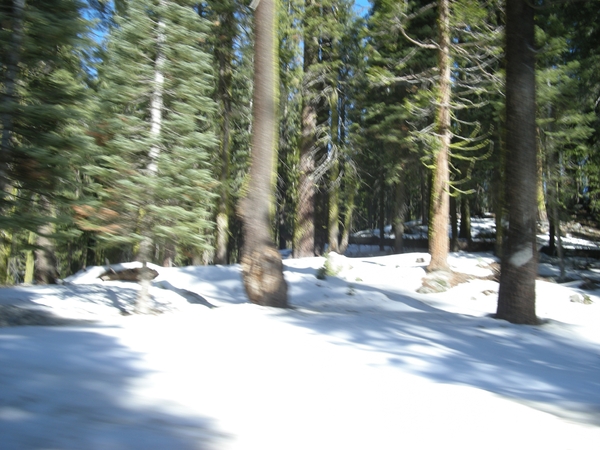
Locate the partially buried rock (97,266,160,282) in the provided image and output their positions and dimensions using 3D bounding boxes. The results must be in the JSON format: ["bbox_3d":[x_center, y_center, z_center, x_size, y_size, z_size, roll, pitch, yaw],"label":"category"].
[{"bbox_3d":[-3.878,1.119,14.500,1.360,0.380,0.650,1,-1,0],"label":"partially buried rock"}]

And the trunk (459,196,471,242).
[{"bbox_3d":[7.182,-0.240,28.000,0.458,2.008,0.458,1,-1,0],"label":"trunk"}]

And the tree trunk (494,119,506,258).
[{"bbox_3d":[6.566,-1.195,21.000,0.328,4.584,0.328,1,-1,0],"label":"tree trunk"}]

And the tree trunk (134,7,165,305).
[{"bbox_3d":[-2.634,-1.137,11.300,0.264,5.357,0.264,3,-1,0],"label":"tree trunk"}]

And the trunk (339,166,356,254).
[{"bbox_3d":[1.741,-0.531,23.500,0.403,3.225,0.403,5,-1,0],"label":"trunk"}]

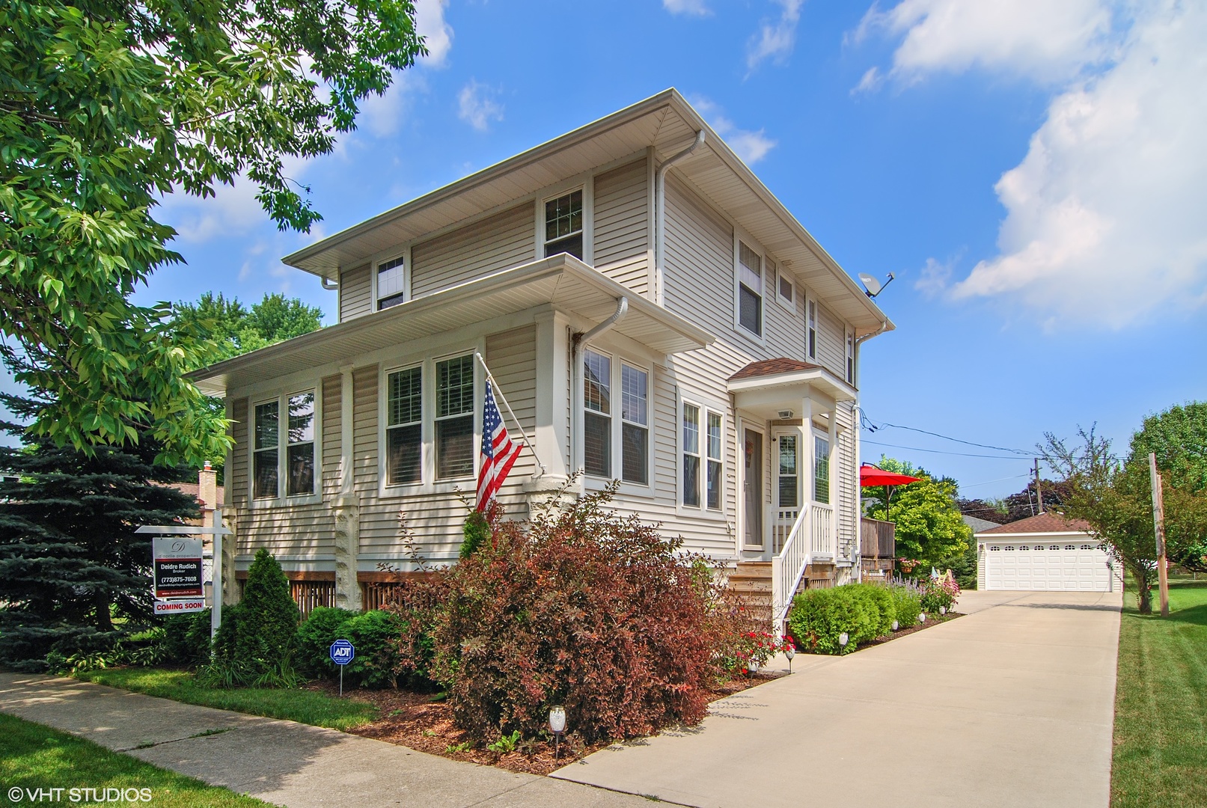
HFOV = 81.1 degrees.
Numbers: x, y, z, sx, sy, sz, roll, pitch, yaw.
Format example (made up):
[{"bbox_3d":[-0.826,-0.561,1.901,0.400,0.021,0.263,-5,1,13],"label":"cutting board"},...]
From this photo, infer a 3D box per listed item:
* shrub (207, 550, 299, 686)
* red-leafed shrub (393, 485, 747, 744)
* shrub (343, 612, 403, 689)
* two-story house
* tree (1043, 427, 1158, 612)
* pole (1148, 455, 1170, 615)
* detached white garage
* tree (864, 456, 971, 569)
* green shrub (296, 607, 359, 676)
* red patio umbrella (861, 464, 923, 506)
[{"bbox_3d":[-4.175,2.505,8.400,1.050,1.500,1.000,0,-11,0],"label":"shrub"},{"bbox_3d":[-0.281,1.638,5.750,2.400,1.850,2.100,0,-11,0],"label":"red-leafed shrub"},{"bbox_3d":[-2.417,2.570,7.450,0.850,0.820,0.800,0,-11,0],"label":"shrub"},{"bbox_3d":[0.154,0.686,13.500,7.800,6.900,11.000,-8,-13,35],"label":"two-story house"},{"bbox_3d":[12.253,2.875,17.200,3.100,4.400,3.100,0,-11,0],"label":"tree"},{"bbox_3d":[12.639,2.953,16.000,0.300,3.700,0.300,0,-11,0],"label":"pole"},{"bbox_3d":[22.067,7.260,34.800,5.900,3.800,6.300,-8,-13,35],"label":"detached white garage"},{"bbox_3d":[9.639,3.795,22.000,3.900,4.300,3.700,0,-11,0],"label":"tree"},{"bbox_3d":[-3.178,2.736,8.150,0.850,0.780,0.800,0,-11,0],"label":"green shrub"},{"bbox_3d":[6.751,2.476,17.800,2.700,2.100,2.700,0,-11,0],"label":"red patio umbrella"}]

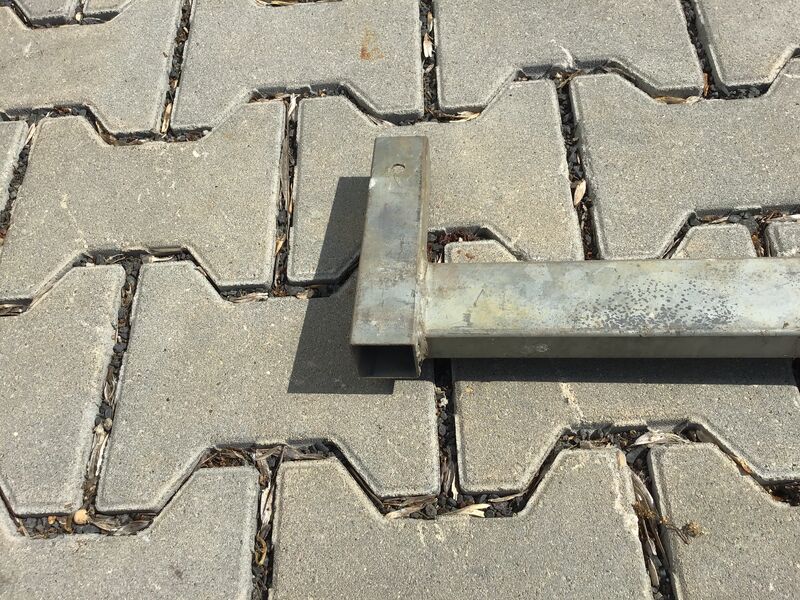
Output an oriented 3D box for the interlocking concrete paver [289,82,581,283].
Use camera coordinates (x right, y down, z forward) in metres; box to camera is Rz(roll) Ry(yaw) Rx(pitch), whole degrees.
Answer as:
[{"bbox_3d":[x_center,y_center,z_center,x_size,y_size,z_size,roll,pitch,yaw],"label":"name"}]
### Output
[{"bbox_3d":[0.025,-0.075,0.557,0.202,0.070,0.174,-3,60,3],"label":"interlocking concrete paver"}]

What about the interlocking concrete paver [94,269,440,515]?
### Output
[{"bbox_3d":[-0.077,0.061,0.489,0.202,0.070,0.174,-4,60,3],"label":"interlocking concrete paver"}]

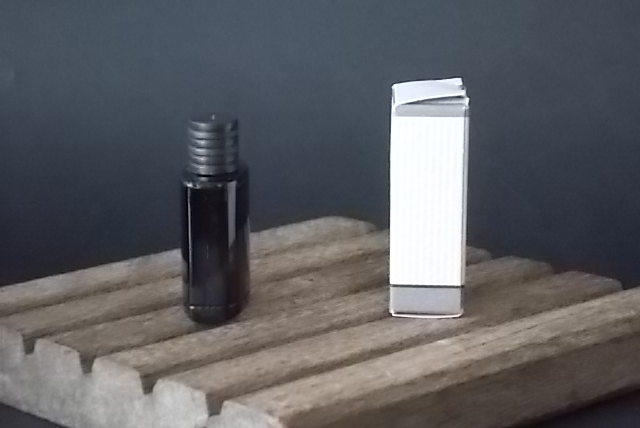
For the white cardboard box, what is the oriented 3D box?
[{"bbox_3d":[0.033,-0.004,0.620,0.021,0.066,0.022,1,13,5],"label":"white cardboard box"}]

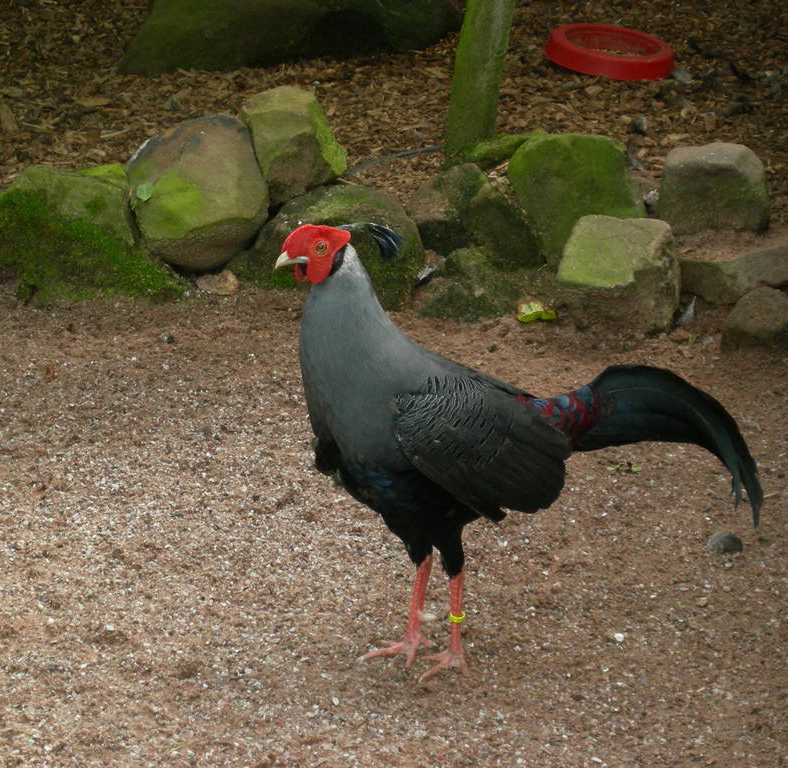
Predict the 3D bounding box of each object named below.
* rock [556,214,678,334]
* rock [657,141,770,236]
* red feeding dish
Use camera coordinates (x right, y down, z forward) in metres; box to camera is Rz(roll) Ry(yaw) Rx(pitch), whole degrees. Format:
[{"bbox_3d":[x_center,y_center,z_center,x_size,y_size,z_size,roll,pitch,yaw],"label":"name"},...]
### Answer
[{"bbox_3d":[0.294,-0.145,4.912,0.152,0.120,0.155,-3,20,-9],"label":"rock"},{"bbox_3d":[0.440,-0.270,5.127,0.150,0.115,0.120,0,20,0],"label":"rock"},{"bbox_3d":[0.341,-0.533,5.893,0.205,0.032,0.205,8,20,-3],"label":"red feeding dish"}]

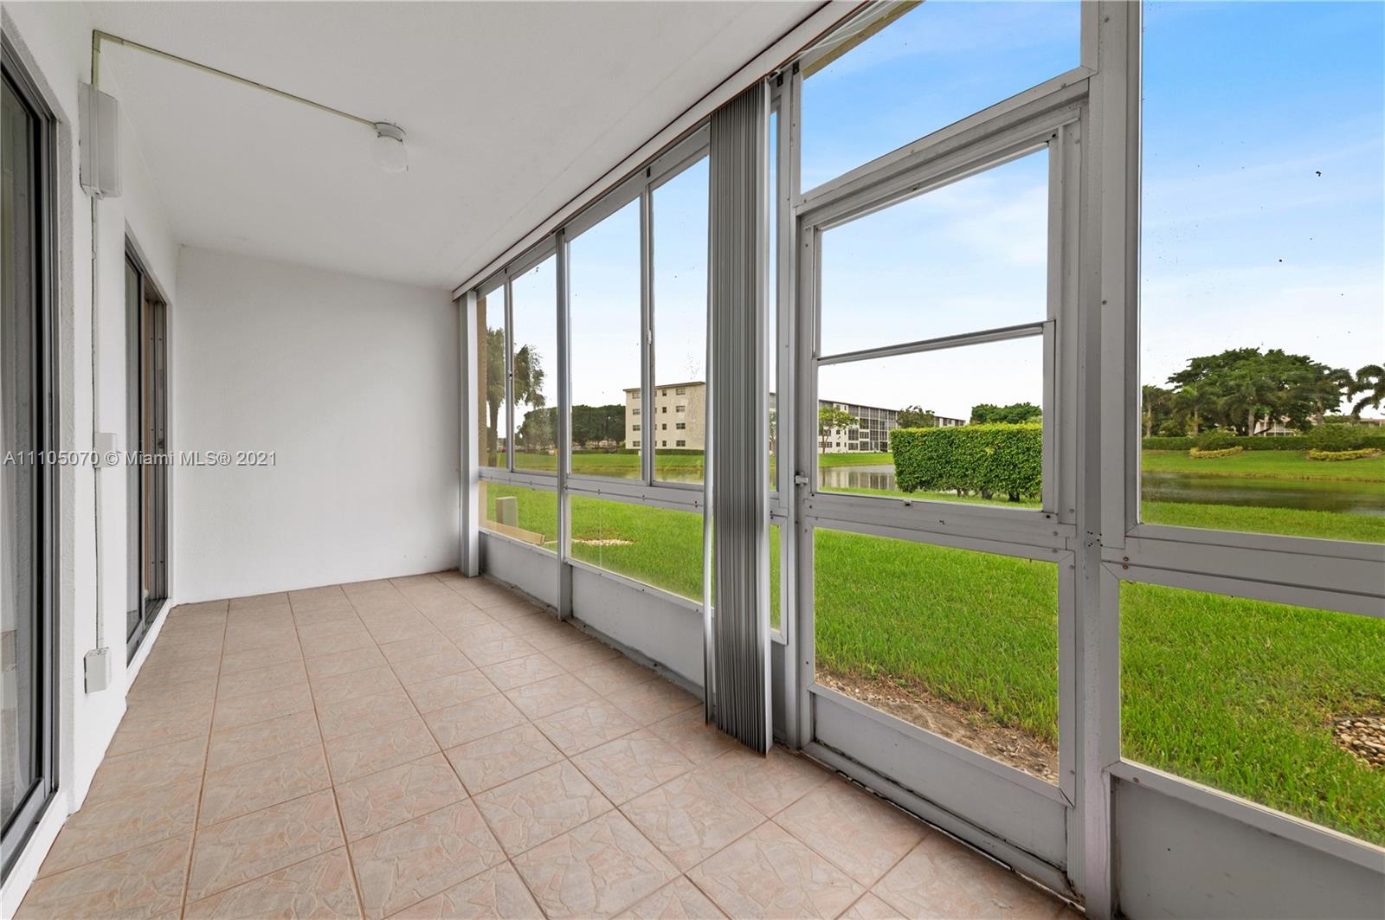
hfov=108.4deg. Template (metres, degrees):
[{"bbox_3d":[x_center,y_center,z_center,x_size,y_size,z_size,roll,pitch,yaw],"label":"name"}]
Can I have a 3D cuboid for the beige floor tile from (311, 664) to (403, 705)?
[{"bbox_3d":[-1.531,1.029,2.286,0.315,0.010,0.315,2,-1,-41],"label":"beige floor tile"}]

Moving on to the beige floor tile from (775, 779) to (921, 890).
[{"bbox_3d":[0.460,1.069,1.456,0.315,0.010,0.315,0,0,-40],"label":"beige floor tile"}]

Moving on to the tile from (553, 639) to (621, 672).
[{"bbox_3d":[-0.589,1.058,2.678,0.315,0.010,0.315,2,-1,-41],"label":"tile"}]

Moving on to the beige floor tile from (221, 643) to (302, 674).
[{"bbox_3d":[-2.192,1.014,2.561,0.315,0.010,0.315,2,-1,-41],"label":"beige floor tile"}]

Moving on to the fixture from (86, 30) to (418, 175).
[{"bbox_3d":[-1.593,-1.314,1.893,0.915,0.200,0.140,1,0,-33],"label":"fixture"}]

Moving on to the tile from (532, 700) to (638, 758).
[{"bbox_3d":[-0.428,1.068,2.013,0.323,0.010,0.323,1,0,-41],"label":"tile"}]

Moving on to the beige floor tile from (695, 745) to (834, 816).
[{"bbox_3d":[0.236,1.070,1.699,0.315,0.010,0.315,2,-1,-41],"label":"beige floor tile"}]

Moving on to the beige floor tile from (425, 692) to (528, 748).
[{"bbox_3d":[-0.893,1.061,2.051,0.323,0.010,0.323,1,0,-41],"label":"beige floor tile"}]

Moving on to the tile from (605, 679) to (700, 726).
[{"bbox_3d":[-0.178,1.064,2.187,0.315,0.010,0.315,2,-1,-41],"label":"tile"}]

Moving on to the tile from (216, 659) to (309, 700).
[{"bbox_3d":[-2.013,1.033,2.344,0.315,0.010,0.315,0,0,-40],"label":"tile"}]

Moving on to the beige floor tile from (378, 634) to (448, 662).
[{"bbox_3d":[-1.521,1.037,2.758,0.315,0.010,0.315,0,0,-40],"label":"beige floor tile"}]

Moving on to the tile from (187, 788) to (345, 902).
[{"bbox_3d":[-1.140,1.030,1.359,0.315,0.010,0.315,2,-1,-41],"label":"tile"}]

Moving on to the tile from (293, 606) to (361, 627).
[{"bbox_3d":[-2.431,1.044,3.332,0.323,0.010,0.323,1,0,-41],"label":"tile"}]

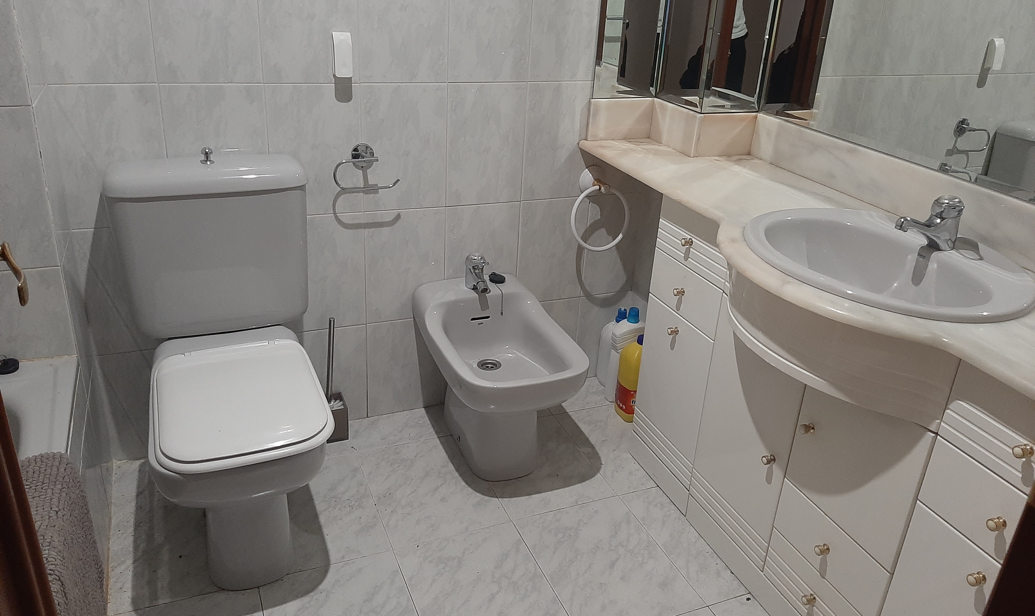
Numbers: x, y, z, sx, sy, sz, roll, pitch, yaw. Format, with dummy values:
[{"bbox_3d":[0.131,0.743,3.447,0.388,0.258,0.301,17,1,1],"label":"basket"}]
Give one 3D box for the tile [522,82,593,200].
[{"bbox_3d":[0.120,-0.469,2.196,0.225,0.330,0.015,-7,27,-22],"label":"tile"}]

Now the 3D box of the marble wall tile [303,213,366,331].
[{"bbox_3d":[-0.522,-0.091,2.086,0.228,0.331,0.010,-8,27,-23],"label":"marble wall tile"}]

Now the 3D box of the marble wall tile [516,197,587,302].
[{"bbox_3d":[0.102,-0.170,2.318,0.225,0.327,0.010,-7,27,-22],"label":"marble wall tile"}]

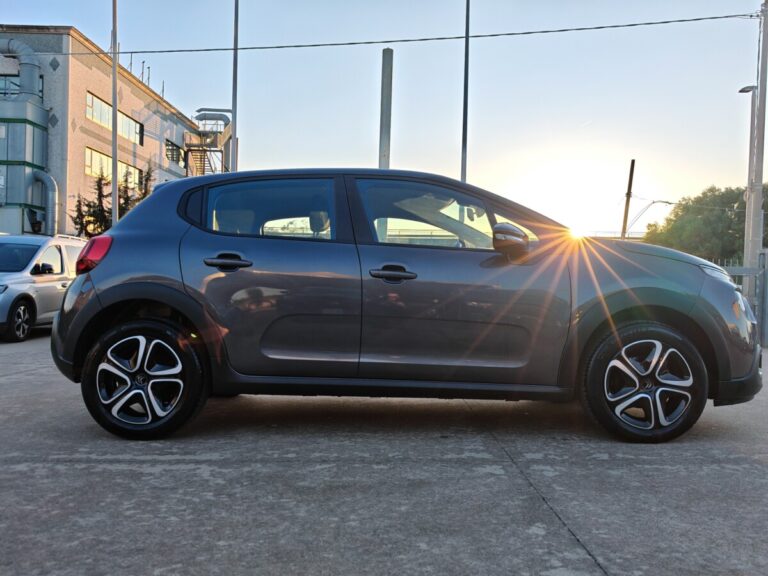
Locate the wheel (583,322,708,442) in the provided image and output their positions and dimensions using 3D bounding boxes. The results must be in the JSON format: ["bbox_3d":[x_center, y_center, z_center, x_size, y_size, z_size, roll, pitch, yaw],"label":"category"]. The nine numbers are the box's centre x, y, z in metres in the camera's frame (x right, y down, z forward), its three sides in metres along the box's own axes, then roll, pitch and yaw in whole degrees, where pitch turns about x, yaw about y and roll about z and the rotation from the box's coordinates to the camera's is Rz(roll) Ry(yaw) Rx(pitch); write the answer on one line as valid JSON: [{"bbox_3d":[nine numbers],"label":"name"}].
[{"bbox_3d":[1.317,0.481,3.035,0.620,0.620,0.205,1,1,1],"label":"wheel"}]

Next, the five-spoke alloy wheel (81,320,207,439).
[{"bbox_3d":[-1.230,0.466,3.085,0.620,0.620,0.205,1,1,1],"label":"five-spoke alloy wheel"}]

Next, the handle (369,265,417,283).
[{"bbox_3d":[0.042,-0.071,2.935,0.232,0.080,0.055,1,1,1],"label":"handle"}]

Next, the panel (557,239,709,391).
[{"bbox_3d":[1.222,0.131,2.971,0.740,0.750,0.190,1,1,1],"label":"panel"}]

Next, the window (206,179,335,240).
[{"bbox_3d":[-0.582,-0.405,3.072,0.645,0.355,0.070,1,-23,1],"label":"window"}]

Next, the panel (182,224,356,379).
[{"bbox_3d":[-0.562,0.067,2.965,0.880,0.740,0.110,1,1,1],"label":"panel"}]

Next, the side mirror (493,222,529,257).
[{"bbox_3d":[0.604,-0.232,2.861,0.165,0.160,0.220,1,1,1],"label":"side mirror"}]

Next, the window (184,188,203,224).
[{"bbox_3d":[-0.984,-0.421,3.095,0.090,0.190,0.050,1,-23,1],"label":"window"}]

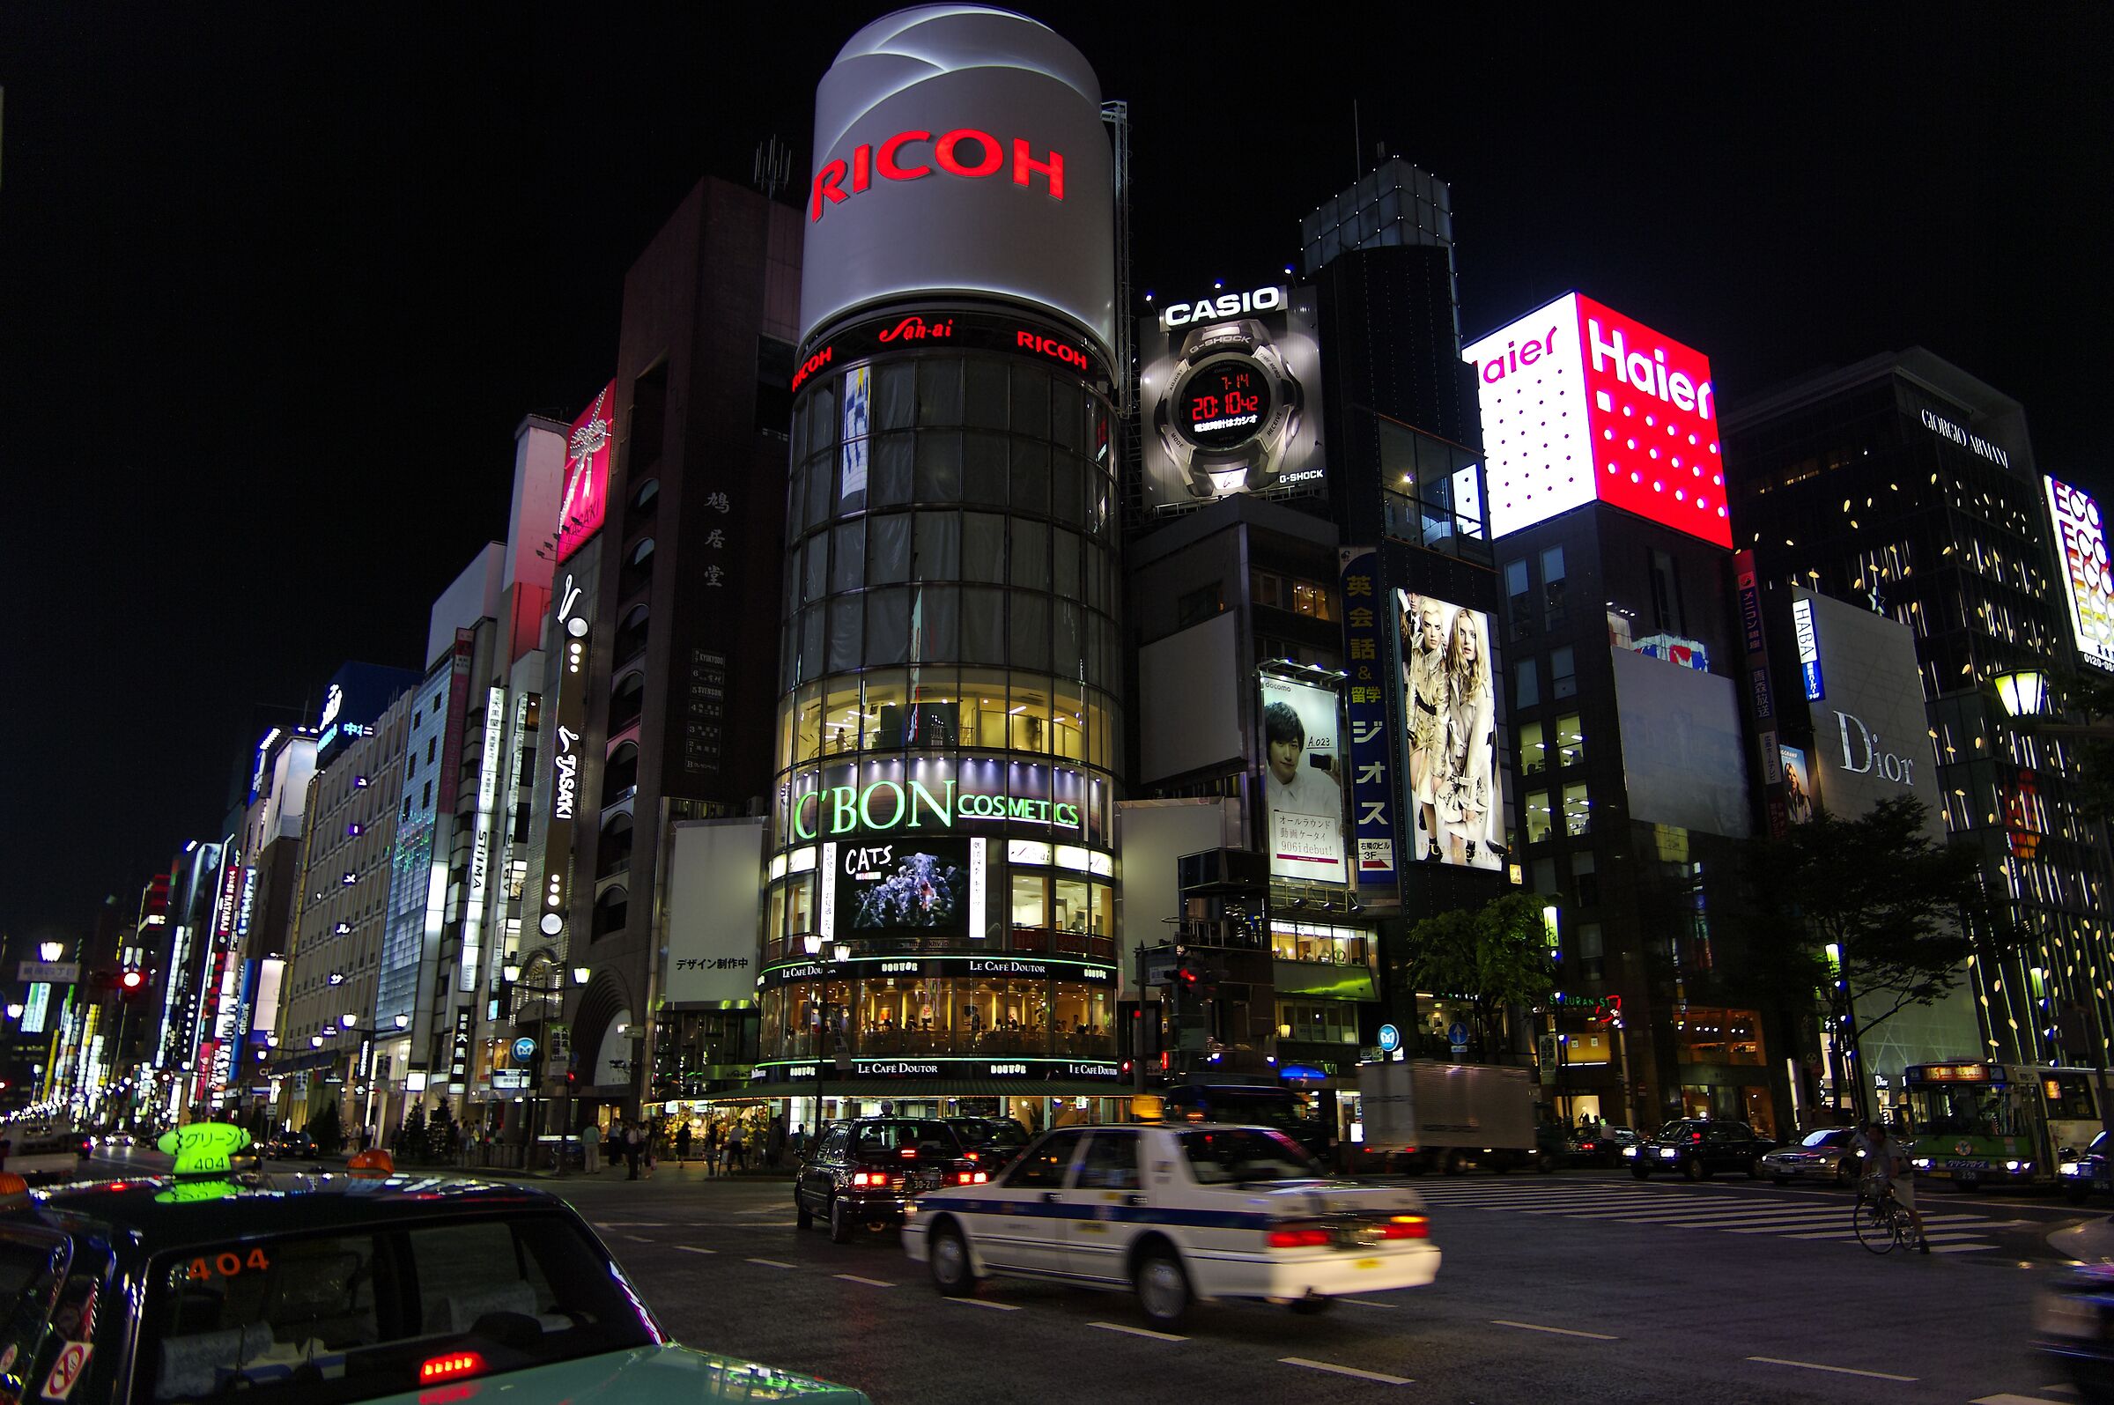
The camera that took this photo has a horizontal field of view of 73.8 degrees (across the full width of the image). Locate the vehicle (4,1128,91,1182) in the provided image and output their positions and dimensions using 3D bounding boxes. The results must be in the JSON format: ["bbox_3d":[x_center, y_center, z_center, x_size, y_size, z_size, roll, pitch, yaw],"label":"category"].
[{"bbox_3d":[-27.557,12.347,38.503,1.750,1.600,4.500,12,-20,-34],"label":"vehicle"}]

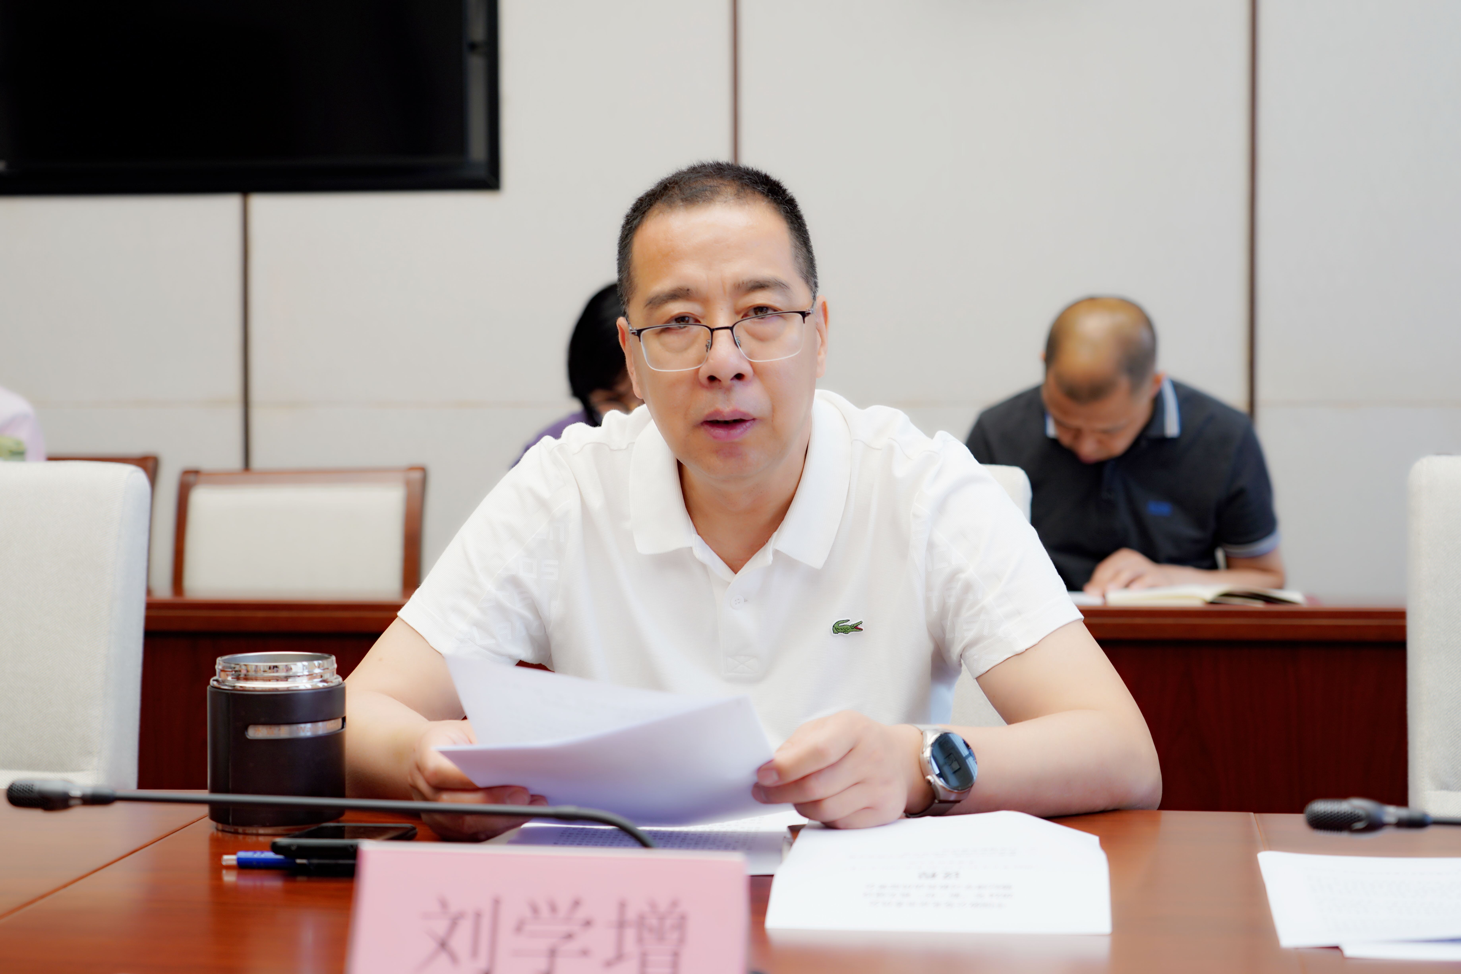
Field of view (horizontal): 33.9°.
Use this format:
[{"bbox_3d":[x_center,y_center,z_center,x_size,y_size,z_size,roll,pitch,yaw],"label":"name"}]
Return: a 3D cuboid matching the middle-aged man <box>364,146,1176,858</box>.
[{"bbox_3d":[0.018,0.370,1.990,0.640,1.258,0.700,0,2,3],"label":"middle-aged man"}]

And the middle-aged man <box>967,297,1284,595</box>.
[{"bbox_3d":[0.644,0.305,3.970,0.540,1.232,0.660,0,2,8],"label":"middle-aged man"}]

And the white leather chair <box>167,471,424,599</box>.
[{"bbox_3d":[-0.743,0.445,4.217,0.480,0.946,0.560,-1,2,-14],"label":"white leather chair"}]

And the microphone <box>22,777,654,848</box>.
[{"bbox_3d":[-0.238,0.221,1.430,0.410,0.085,0.080,0,2,5],"label":"microphone"}]

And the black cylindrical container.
[{"bbox_3d":[-0.341,0.190,1.800,0.102,0.125,0.102,0,2,0],"label":"black cylindrical container"}]

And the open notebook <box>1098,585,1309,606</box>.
[{"bbox_3d":[0.736,0.159,3.740,0.320,0.032,0.210,0,2,7],"label":"open notebook"}]

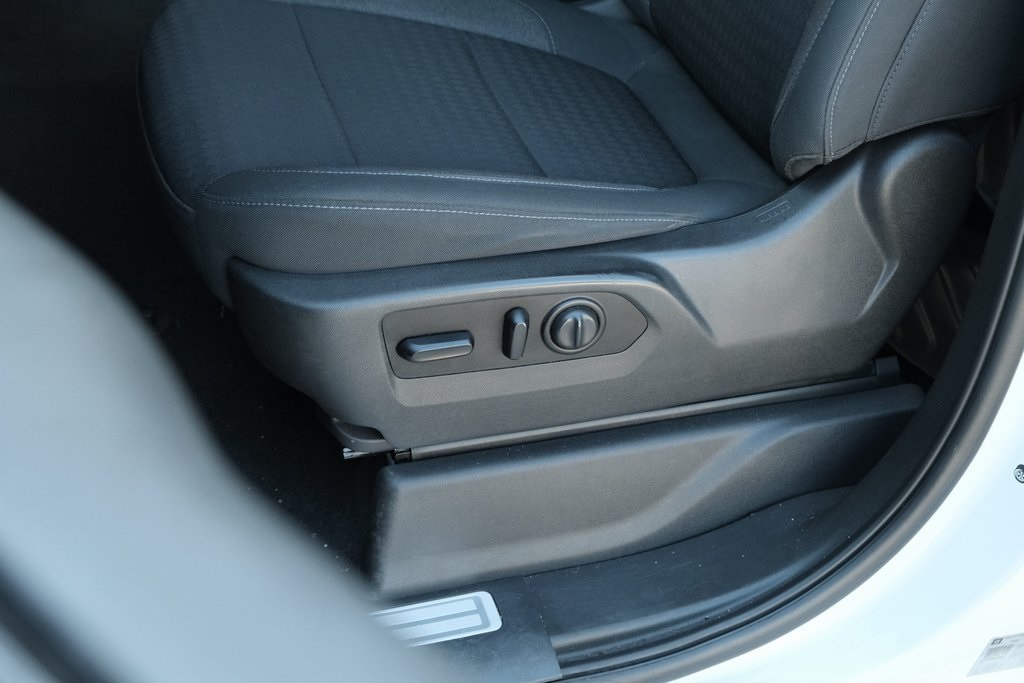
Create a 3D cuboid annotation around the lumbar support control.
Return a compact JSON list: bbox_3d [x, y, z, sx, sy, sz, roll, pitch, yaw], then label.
[{"bbox_3d":[0.053,-0.009,1.294,0.051,0.051,0.016,-9,33,-14],"label":"lumbar support control"}]

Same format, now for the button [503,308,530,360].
[{"bbox_3d":[0.005,-0.003,1.280,0.019,0.047,0.016,-4,32,-17],"label":"button"}]

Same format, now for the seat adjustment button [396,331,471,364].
[{"bbox_3d":[-0.059,0.006,1.263,0.064,0.018,0.016,-7,33,-16],"label":"seat adjustment button"}]

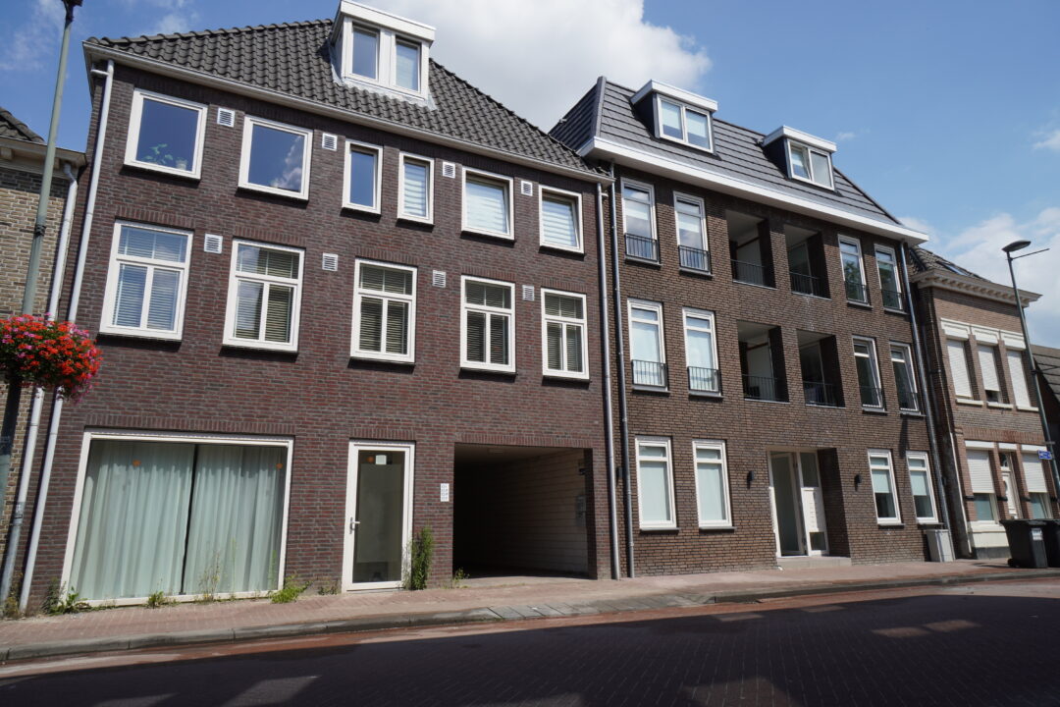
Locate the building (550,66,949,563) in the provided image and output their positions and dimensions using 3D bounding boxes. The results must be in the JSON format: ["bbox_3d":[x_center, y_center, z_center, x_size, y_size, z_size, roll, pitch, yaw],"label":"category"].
[{"bbox_3d":[4.371,-0.209,19.698,11.395,12.309,9.480,6,-16,-26],"label":"building"}]

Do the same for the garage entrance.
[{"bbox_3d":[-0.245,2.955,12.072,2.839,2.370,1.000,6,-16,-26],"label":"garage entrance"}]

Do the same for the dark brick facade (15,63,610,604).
[{"bbox_3d":[-2.636,-0.163,11.331,9.267,8.116,0.600,6,-16,-26],"label":"dark brick facade"}]

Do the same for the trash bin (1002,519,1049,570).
[{"bbox_3d":[11.743,4.470,15.239,0.580,1.070,0.730,4,-15,-16],"label":"trash bin"}]

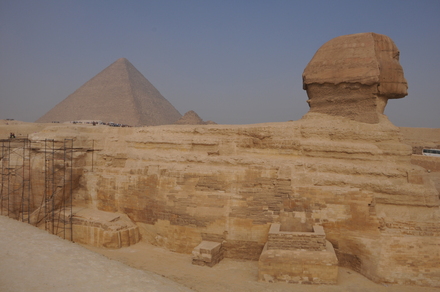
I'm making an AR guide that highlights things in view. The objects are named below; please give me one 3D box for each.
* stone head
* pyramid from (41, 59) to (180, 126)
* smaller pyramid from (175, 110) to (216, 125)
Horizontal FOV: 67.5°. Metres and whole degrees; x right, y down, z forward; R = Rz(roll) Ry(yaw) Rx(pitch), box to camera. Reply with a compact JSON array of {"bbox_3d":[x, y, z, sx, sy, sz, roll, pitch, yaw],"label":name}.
[{"bbox_3d":[12.655,-6.335,31.444,9.021,8.876,6.800,-1,-2,20],"label":"stone head"},{"bbox_3d":[-165.760,-78.914,562.294,230.000,138.600,230.000,-1,-2,20],"label":"pyramid"},{"bbox_3d":[-29.560,-27.647,354.152,46.000,20.471,46.000,-1,-2,20],"label":"smaller pyramid"}]

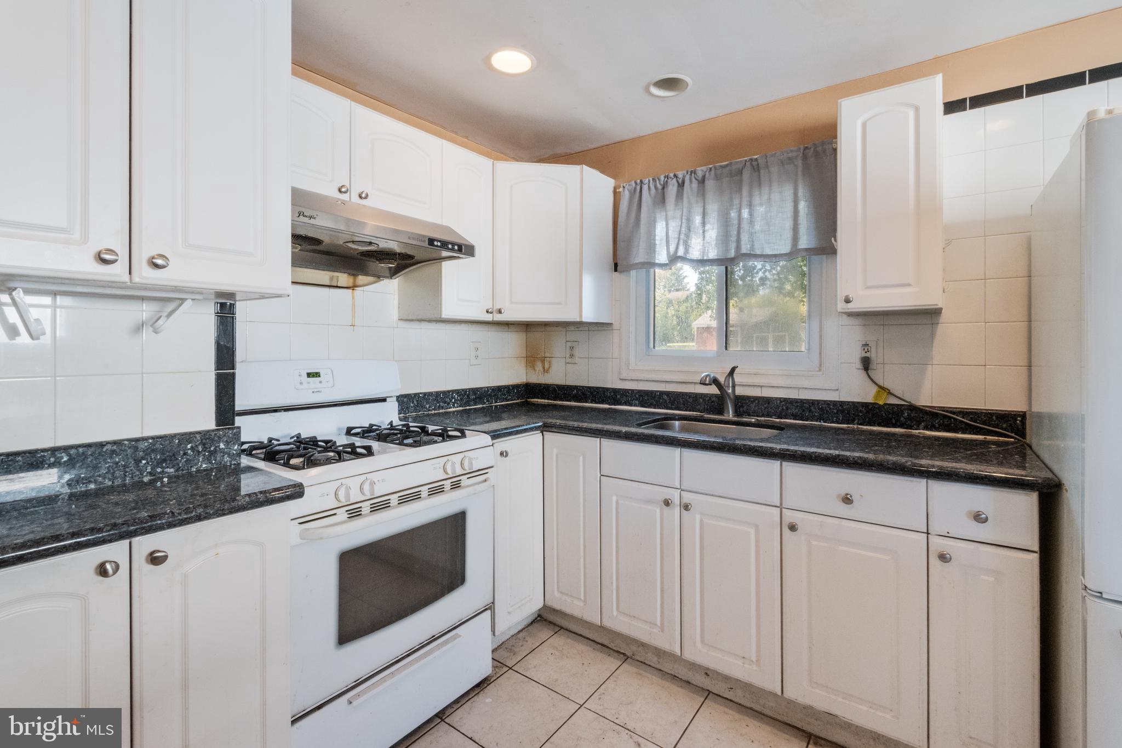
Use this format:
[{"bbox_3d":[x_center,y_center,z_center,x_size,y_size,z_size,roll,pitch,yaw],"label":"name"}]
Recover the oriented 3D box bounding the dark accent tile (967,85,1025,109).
[{"bbox_3d":[1.549,-0.985,1.666,0.149,0.046,0.010,2,3,35],"label":"dark accent tile"}]

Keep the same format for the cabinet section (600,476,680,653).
[{"bbox_3d":[0.445,0.697,1.981,0.330,0.595,0.550,1,2,35],"label":"cabinet section"}]

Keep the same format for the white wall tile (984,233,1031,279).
[{"bbox_3d":[1.576,-0.411,1.630,0.152,0.152,0.009,2,3,36],"label":"white wall tile"}]

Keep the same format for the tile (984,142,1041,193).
[{"bbox_3d":[1.624,-0.740,1.678,0.152,0.152,0.010,1,2,33],"label":"tile"}]

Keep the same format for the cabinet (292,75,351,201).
[{"bbox_3d":[-1.010,-0.809,1.659,0.330,0.367,0.375,2,3,38],"label":"cabinet"}]

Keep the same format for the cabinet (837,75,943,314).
[{"bbox_3d":[1.216,-0.607,1.746,0.305,0.760,0.330,1,2,33],"label":"cabinet"}]

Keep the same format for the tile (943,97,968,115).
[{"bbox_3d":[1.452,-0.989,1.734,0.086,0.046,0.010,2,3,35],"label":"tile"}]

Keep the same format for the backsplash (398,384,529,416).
[{"bbox_3d":[-0.502,0.131,2.606,0.025,0.104,0.910,2,3,38],"label":"backsplash"}]

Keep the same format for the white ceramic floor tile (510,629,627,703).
[{"bbox_3d":[0.036,1.068,1.737,0.305,0.009,0.305,2,3,36],"label":"white ceramic floor tile"}]

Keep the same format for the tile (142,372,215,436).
[{"bbox_3d":[-1.013,0.075,1.245,0.010,0.158,0.151,2,3,38],"label":"tile"}]

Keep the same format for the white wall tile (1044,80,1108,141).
[{"bbox_3d":[1.691,-0.867,1.540,0.152,0.152,0.009,2,3,36],"label":"white wall tile"}]

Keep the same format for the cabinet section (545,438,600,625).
[{"bbox_3d":[0.202,0.616,2.156,0.280,0.755,0.550,1,2,35],"label":"cabinet section"}]

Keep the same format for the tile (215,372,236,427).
[{"bbox_3d":[-0.963,0.074,1.339,0.010,0.152,0.050,1,2,33],"label":"tile"}]

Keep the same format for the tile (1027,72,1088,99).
[{"bbox_3d":[1.655,-0.966,1.565,0.149,0.048,0.009,2,3,36],"label":"tile"}]

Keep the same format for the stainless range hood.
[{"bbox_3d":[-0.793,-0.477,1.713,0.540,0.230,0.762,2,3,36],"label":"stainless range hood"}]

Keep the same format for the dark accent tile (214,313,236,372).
[{"bbox_3d":[-0.961,-0.089,1.336,0.010,0.152,0.050,1,2,33],"label":"dark accent tile"}]

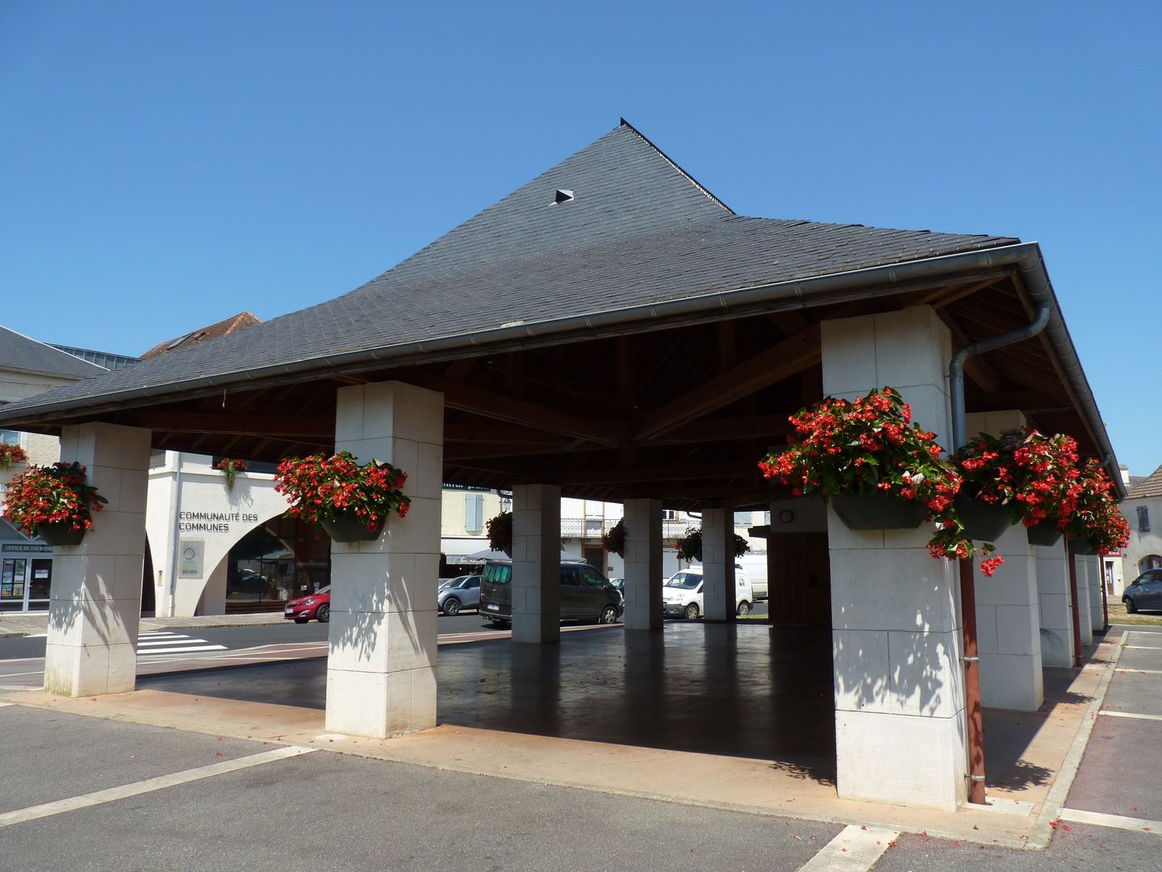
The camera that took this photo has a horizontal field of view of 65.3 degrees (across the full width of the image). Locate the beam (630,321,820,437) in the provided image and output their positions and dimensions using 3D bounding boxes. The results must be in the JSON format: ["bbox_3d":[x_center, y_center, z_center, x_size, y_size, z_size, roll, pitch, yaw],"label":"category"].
[{"bbox_3d":[1.554,-0.510,10.212,0.235,0.298,6.861,2,-8,-13],"label":"beam"}]

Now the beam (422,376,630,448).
[{"bbox_3d":[-0.757,-0.326,11.521,0.181,0.298,5.056,-5,-10,31],"label":"beam"}]

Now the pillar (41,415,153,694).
[{"bbox_3d":[-6.363,1.611,11.959,0.760,3.434,0.755,-5,-10,32],"label":"pillar"}]

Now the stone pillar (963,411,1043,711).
[{"bbox_3d":[5.214,1.536,11.392,0.810,3.570,0.786,-5,-10,31],"label":"stone pillar"}]

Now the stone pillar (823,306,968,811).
[{"bbox_3d":[2.428,0.885,6.969,0.810,3.570,0.786,-5,-10,31],"label":"stone pillar"}]

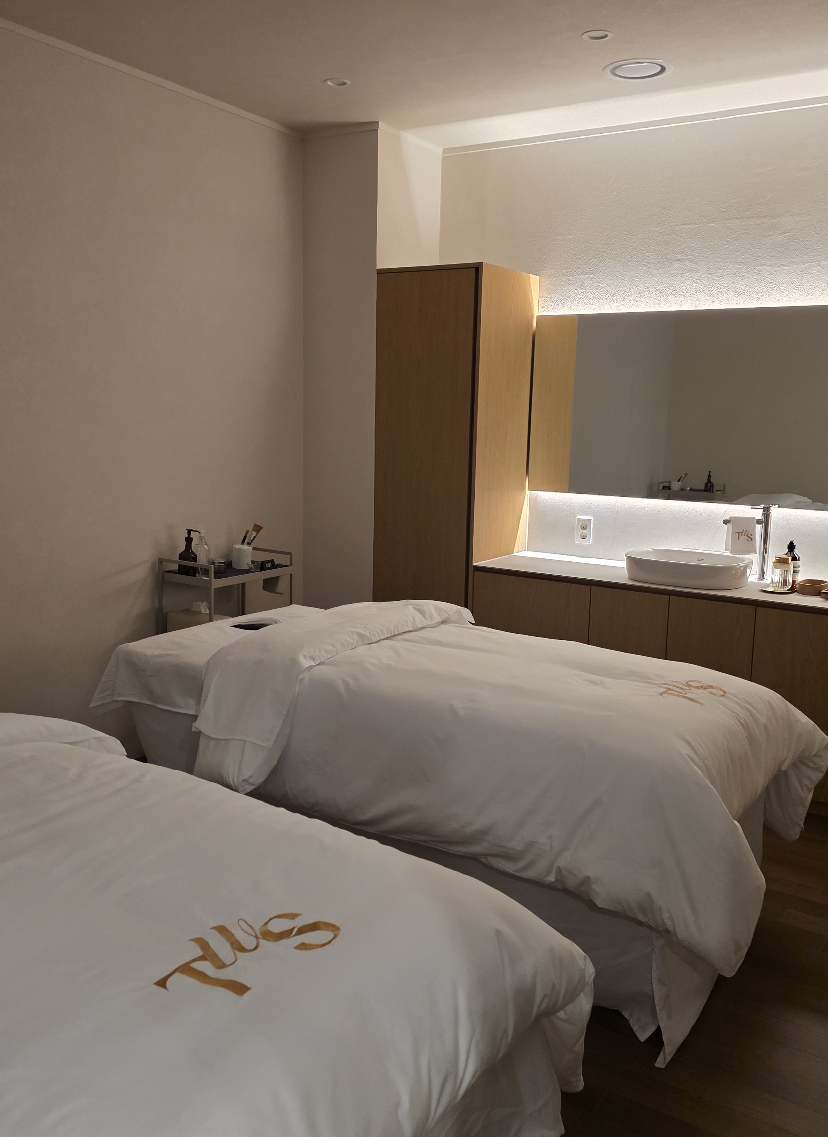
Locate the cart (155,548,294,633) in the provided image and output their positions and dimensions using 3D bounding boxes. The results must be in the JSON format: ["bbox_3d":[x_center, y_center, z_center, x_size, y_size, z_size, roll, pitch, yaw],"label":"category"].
[{"bbox_3d":[-0.783,0.357,4.245,0.320,0.835,0.500,7,12,33],"label":"cart"}]

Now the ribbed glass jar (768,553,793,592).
[{"bbox_3d":[1.442,0.017,3.948,0.084,0.127,0.084,7,12,33],"label":"ribbed glass jar"}]

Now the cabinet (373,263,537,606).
[{"bbox_3d":[0.190,-0.317,4.685,0.536,2.042,0.525,7,12,33],"label":"cabinet"}]

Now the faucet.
[{"bbox_3d":[1.357,-0.102,4.096,0.205,0.306,0.050,0,10,-5],"label":"faucet"}]

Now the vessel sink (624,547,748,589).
[{"bbox_3d":[1.108,-0.003,4.095,0.485,0.104,0.380,7,12,33],"label":"vessel sink"}]

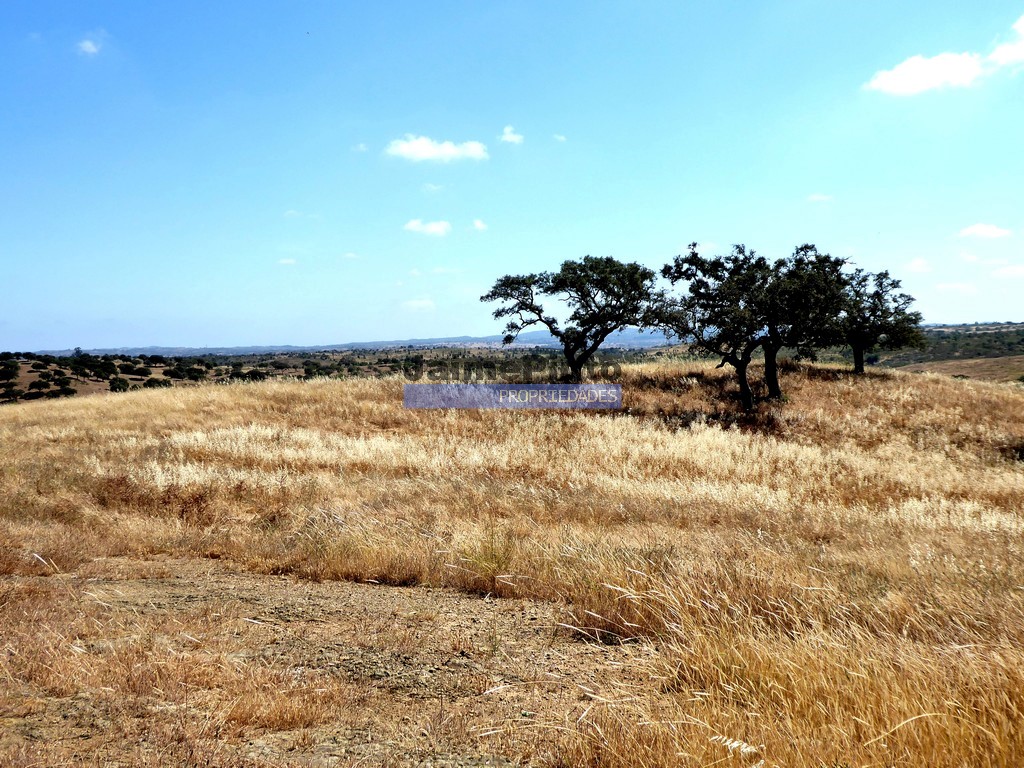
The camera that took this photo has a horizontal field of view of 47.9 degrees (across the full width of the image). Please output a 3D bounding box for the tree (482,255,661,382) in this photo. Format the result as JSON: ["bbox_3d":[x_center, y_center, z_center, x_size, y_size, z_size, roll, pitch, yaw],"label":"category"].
[{"bbox_3d":[2.166,-2.385,42.000,6.400,4.700,5.200,-1,2,0],"label":"tree"}]

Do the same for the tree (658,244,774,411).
[{"bbox_3d":[6.056,-1.665,34.000,3.480,4.890,3.500,0,2,0],"label":"tree"}]

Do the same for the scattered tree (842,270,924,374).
[{"bbox_3d":[15.012,-2.567,47.000,3.580,4.280,3.500,0,2,0],"label":"scattered tree"}]

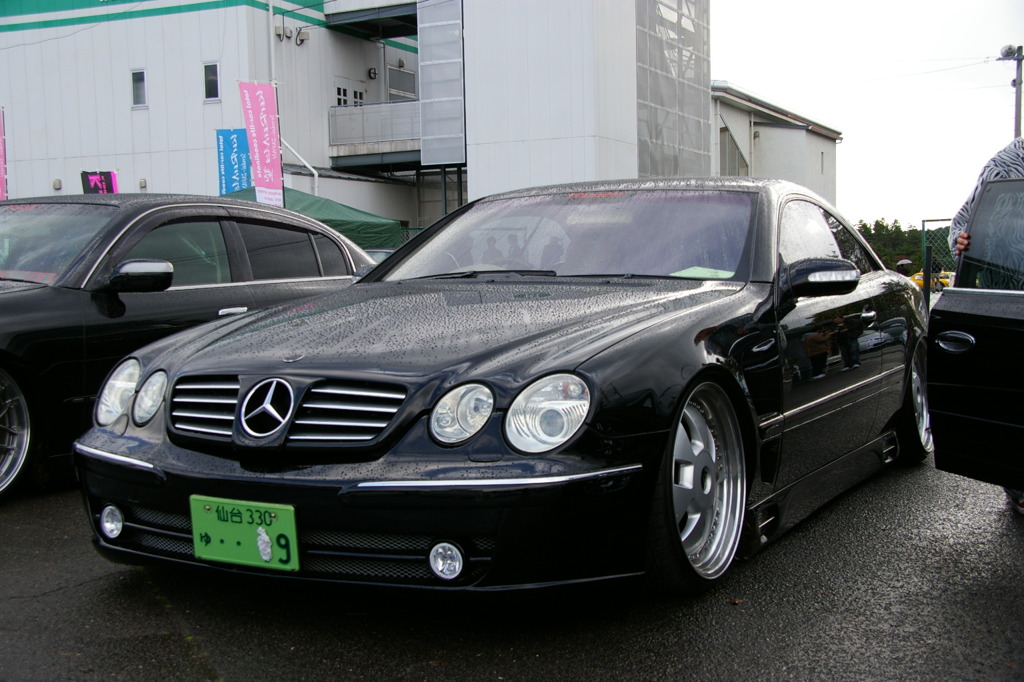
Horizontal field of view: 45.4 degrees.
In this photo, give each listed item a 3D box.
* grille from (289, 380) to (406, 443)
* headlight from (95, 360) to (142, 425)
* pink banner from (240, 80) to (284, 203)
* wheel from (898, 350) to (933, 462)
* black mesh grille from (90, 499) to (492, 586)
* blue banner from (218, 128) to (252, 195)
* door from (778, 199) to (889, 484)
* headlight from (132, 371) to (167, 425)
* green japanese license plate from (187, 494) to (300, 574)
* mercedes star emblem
[{"bbox_3d":[-0.396,0.172,2.973,0.300,0.152,0.070,1,-10,20],"label":"grille"},{"bbox_3d":[-1.164,0.152,3.620,0.195,0.185,0.160,1,4,36],"label":"headlight"},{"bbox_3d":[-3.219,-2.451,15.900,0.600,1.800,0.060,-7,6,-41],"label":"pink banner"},{"bbox_3d":[1.851,0.263,5.897,0.250,0.635,0.635,-4,0,29],"label":"wheel"},{"bbox_3d":[-0.633,0.503,3.108,1.300,0.125,0.130,1,3,29],"label":"black mesh grille"},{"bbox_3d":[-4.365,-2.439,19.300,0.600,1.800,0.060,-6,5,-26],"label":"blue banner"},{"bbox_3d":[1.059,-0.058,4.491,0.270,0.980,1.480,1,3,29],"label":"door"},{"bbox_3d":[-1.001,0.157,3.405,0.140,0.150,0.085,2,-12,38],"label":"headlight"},{"bbox_3d":[-0.665,0.477,3.037,0.330,0.165,0.020,1,9,29],"label":"green japanese license plate"},{"bbox_3d":[-0.614,0.167,3.059,0.156,0.158,0.030,1,-17,29],"label":"mercedes star emblem"}]

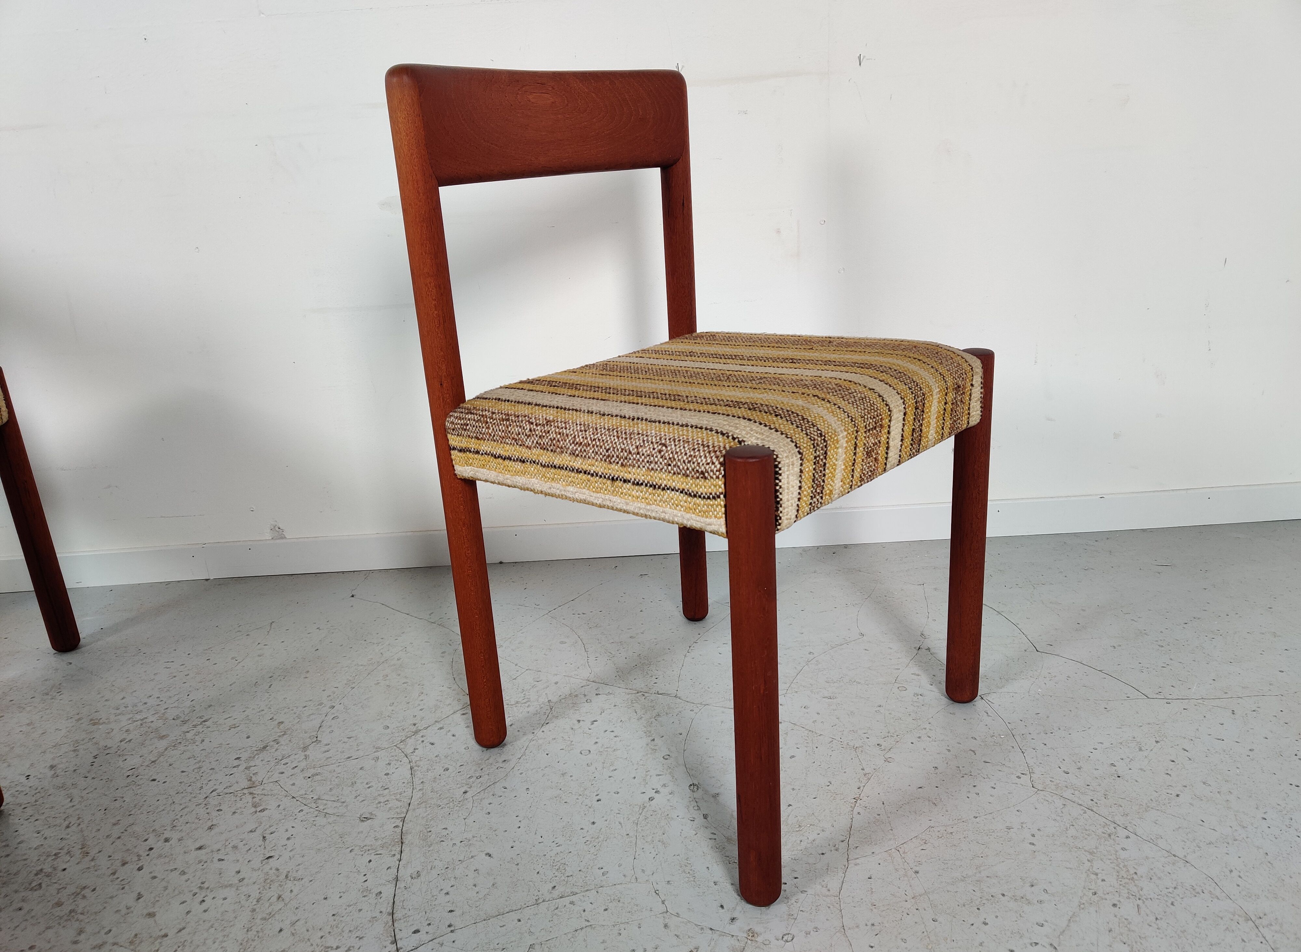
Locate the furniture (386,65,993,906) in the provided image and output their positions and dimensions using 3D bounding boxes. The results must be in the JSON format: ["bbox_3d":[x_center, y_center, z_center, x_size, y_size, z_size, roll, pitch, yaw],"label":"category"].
[{"bbox_3d":[0.065,-0.061,1.143,0.475,0.780,0.479,13,25,39],"label":"furniture"}]

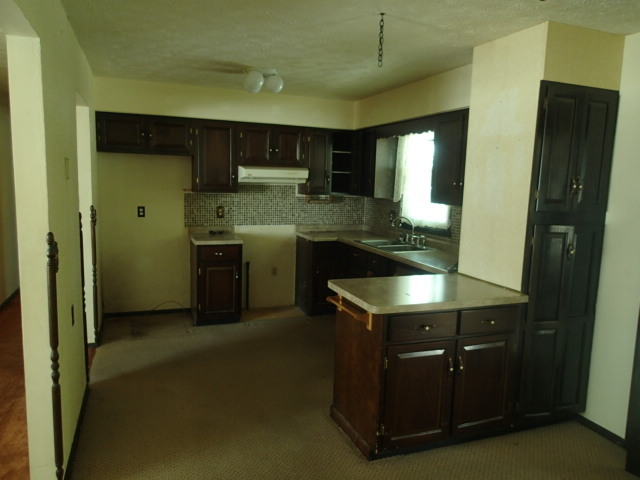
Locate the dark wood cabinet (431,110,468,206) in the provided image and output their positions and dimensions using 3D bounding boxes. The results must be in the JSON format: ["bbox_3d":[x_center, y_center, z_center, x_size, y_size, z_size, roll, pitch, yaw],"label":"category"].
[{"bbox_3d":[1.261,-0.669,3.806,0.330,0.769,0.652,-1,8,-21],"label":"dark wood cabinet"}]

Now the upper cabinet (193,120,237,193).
[{"bbox_3d":[-1.181,-0.912,5.136,0.470,0.769,0.330,-1,8,-21],"label":"upper cabinet"}]

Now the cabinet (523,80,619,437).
[{"bbox_3d":[1.428,0.114,3.171,0.622,2.163,0.612,-1,8,-21],"label":"cabinet"}]

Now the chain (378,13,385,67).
[{"bbox_3d":[0.342,-1.114,2.581,0.026,0.286,0.026,2,7,0],"label":"chain"}]

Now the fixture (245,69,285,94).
[{"bbox_3d":[-0.468,-1.357,3.964,0.348,0.202,0.172,-1,8,-21],"label":"fixture"}]

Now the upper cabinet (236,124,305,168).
[{"bbox_3d":[-0.583,-1.066,5.299,0.772,0.451,0.325,-1,8,-21],"label":"upper cabinet"}]

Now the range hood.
[{"bbox_3d":[-0.570,-0.741,5.267,0.780,0.159,0.476,-1,8,-21],"label":"range hood"}]

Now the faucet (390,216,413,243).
[{"bbox_3d":[0.878,-0.099,4.854,0.283,0.293,0.061,-1,8,-21],"label":"faucet"}]

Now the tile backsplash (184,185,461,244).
[{"bbox_3d":[-0.069,-0.251,4.612,2.259,0.480,2.259,-1,8,-21],"label":"tile backsplash"}]

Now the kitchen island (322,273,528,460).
[{"bbox_3d":[0.638,0.751,2.964,1.043,0.907,0.642,-1,8,-21],"label":"kitchen island"}]

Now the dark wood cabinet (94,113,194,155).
[{"bbox_3d":[-1.813,-1.082,4.817,0.910,0.379,0.325,-1,8,-21],"label":"dark wood cabinet"}]

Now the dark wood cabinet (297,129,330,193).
[{"bbox_3d":[-0.107,-0.933,5.544,0.388,0.769,0.330,-1,8,-21],"label":"dark wood cabinet"}]

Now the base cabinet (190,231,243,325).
[{"bbox_3d":[-1.161,0.416,5.115,0.480,0.913,0.628,-1,8,-21],"label":"base cabinet"}]

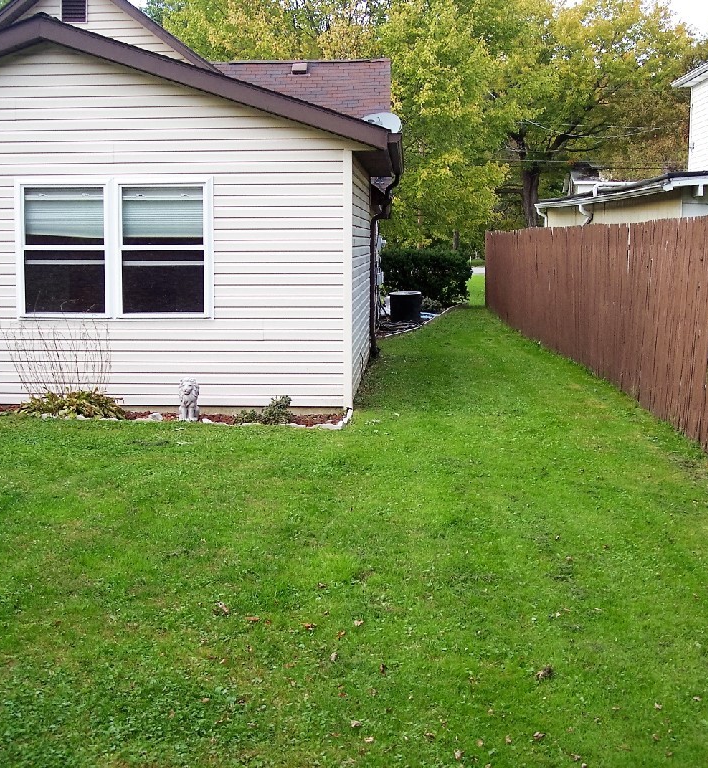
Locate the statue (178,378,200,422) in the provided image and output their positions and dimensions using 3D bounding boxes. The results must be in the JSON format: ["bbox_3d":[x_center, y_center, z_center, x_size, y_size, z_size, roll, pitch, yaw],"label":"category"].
[{"bbox_3d":[-1.536,0.151,10.792,0.179,0.393,0.230,0,7,-2],"label":"statue"}]

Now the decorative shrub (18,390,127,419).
[{"bbox_3d":[-2.639,0.191,10.842,0.932,0.229,0.650,0,7,3],"label":"decorative shrub"}]

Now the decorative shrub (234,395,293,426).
[{"bbox_3d":[-0.832,0.239,10.757,0.534,0.246,0.420,0,7,3],"label":"decorative shrub"}]

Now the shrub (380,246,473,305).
[{"bbox_3d":[1.794,-2.780,29.329,2.363,1.408,1.400,0,7,3],"label":"shrub"}]

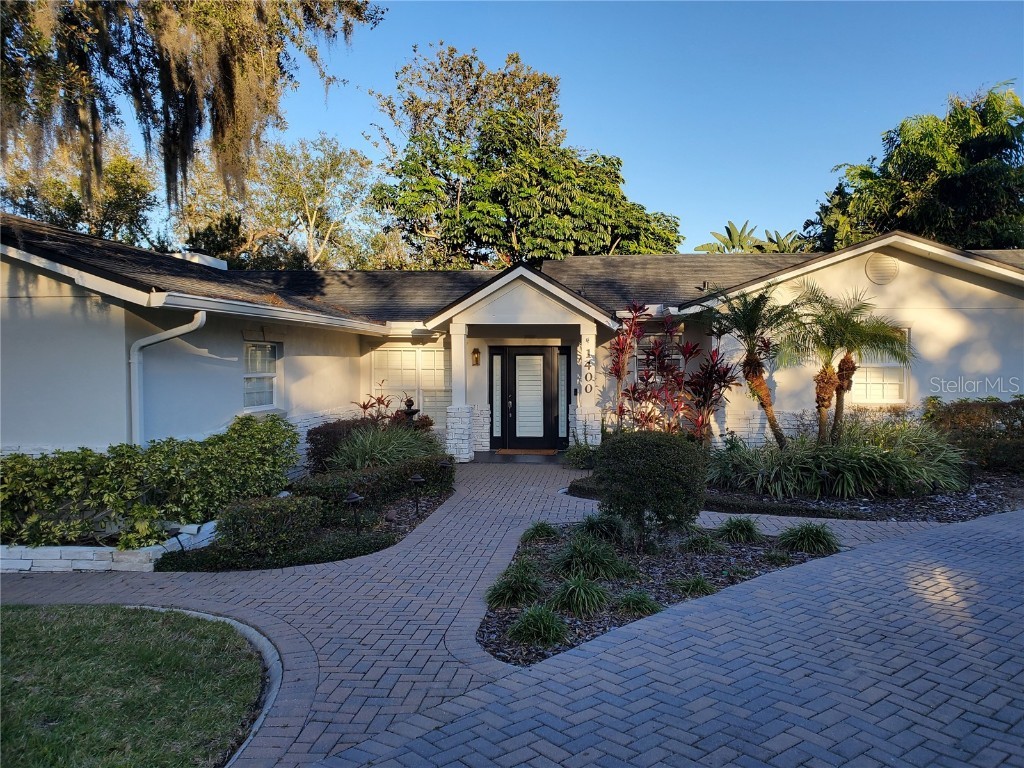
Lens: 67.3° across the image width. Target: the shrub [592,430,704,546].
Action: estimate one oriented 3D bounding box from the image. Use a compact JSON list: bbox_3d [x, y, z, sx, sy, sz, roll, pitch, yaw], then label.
[{"bbox_3d":[1.317,0.977,7.391,1.080,1.100,1.060,0,2,5],"label":"shrub"}]

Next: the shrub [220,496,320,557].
[{"bbox_3d":[-2.445,1.364,7.756,1.050,0.500,0.850,0,2,5],"label":"shrub"}]

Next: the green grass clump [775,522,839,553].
[{"bbox_3d":[2.720,1.365,7.055,0.580,0.290,0.550,0,2,5],"label":"green grass clump"}]

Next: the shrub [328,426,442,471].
[{"bbox_3d":[-2.031,1.088,12.349,1.800,0.750,1.250,0,2,5],"label":"shrub"}]

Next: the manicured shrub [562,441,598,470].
[{"bbox_3d":[1.225,1.179,13.553,0.660,0.500,0.620,0,2,5],"label":"manicured shrub"}]

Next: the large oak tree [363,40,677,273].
[{"bbox_3d":[0.534,-5.752,28.306,11.400,13.300,9.800,0,2,5],"label":"large oak tree"}]

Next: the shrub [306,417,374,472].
[{"bbox_3d":[-2.781,1.016,12.546,1.200,0.900,1.150,0,2,5],"label":"shrub"}]

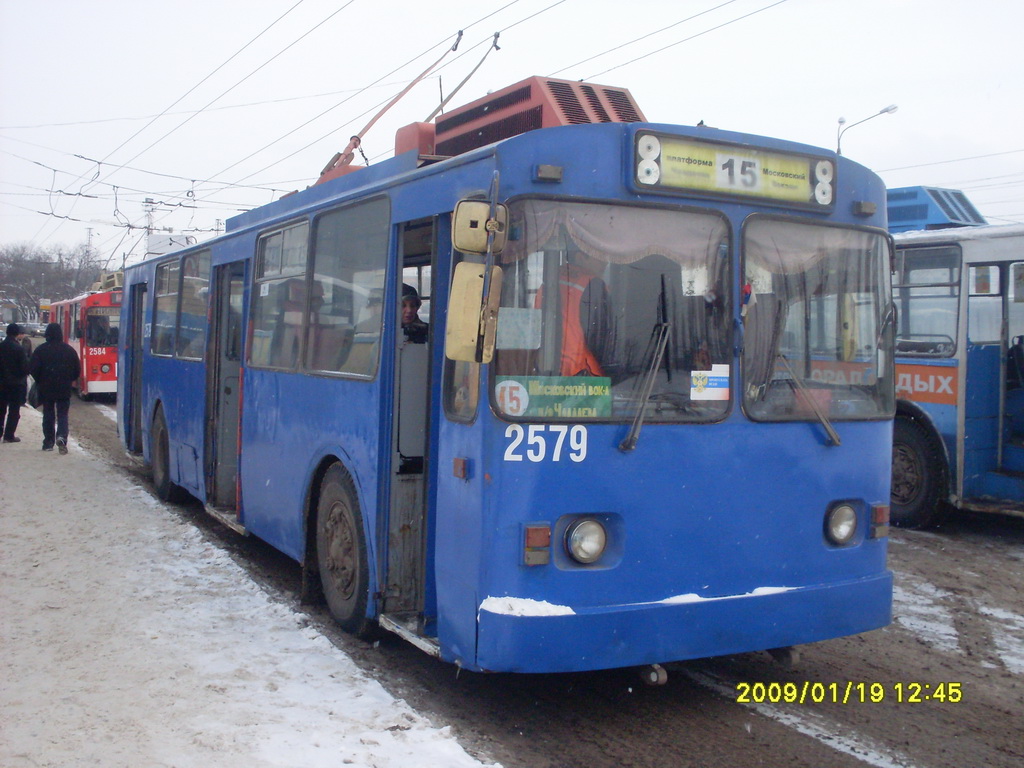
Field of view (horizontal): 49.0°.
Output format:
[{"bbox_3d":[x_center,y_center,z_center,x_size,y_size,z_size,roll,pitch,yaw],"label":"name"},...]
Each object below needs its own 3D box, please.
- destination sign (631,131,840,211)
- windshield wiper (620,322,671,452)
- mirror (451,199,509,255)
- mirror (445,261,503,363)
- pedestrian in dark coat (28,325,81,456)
[{"bbox_3d":[1.069,-1.002,5.388,1.180,0.265,0.090,1,2,-27],"label":"destination sign"},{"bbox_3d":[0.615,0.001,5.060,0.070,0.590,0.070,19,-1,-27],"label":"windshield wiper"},{"bbox_3d":[-0.129,-0.640,4.600,0.217,0.217,0.085,2,2,3],"label":"mirror"},{"bbox_3d":[-0.156,-0.297,4.600,0.200,0.410,0.080,5,2,3],"label":"mirror"},{"bbox_3d":[-6.223,0.048,15.300,0.660,1.750,0.450,1,2,-26],"label":"pedestrian in dark coat"}]

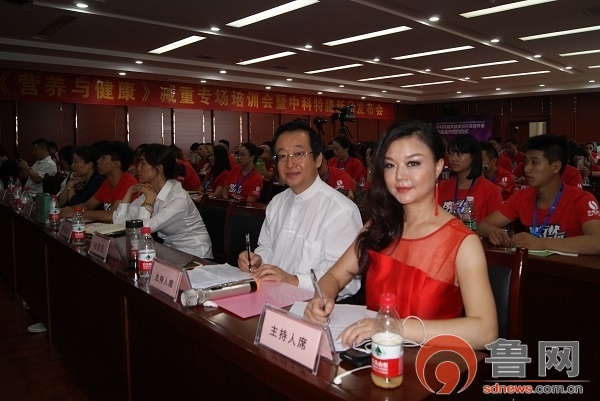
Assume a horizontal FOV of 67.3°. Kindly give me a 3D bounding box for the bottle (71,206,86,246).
[{"bbox_3d":[-1.064,0.123,2.165,0.060,0.175,0.060,-7,10,-42],"label":"bottle"}]

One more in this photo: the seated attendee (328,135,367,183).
[{"bbox_3d":[0.480,-0.022,4.779,0.670,1.297,0.470,-7,10,-42],"label":"seated attendee"}]

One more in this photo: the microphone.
[{"bbox_3d":[-0.240,0.285,1.395,0.250,0.050,0.050,-4,9,-29],"label":"microphone"}]

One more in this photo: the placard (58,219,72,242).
[{"bbox_3d":[-1.161,0.150,2.286,0.075,0.094,0.205,-7,10,-42],"label":"placard"}]

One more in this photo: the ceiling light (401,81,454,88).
[{"bbox_3d":[4.931,-4.539,17.516,0.280,0.080,2.300,-7,11,-43],"label":"ceiling light"}]

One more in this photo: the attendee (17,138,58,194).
[{"bbox_3d":[-2.794,0.021,4.647,0.700,1.282,0.480,-7,10,-42],"label":"attendee"}]

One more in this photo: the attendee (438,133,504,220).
[{"bbox_3d":[0.886,0.265,2.539,0.670,1.278,0.470,-7,10,-42],"label":"attendee"}]

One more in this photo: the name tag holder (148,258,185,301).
[{"bbox_3d":[-0.422,0.251,1.461,0.072,0.098,0.200,-7,11,-43],"label":"name tag holder"}]

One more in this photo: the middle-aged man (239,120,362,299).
[{"bbox_3d":[0.005,0.373,1.673,0.560,1.300,0.680,6,10,39],"label":"middle-aged man"}]

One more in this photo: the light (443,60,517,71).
[{"bbox_3d":[4.784,-3.637,12.095,0.280,0.080,1.960,-7,10,-42],"label":"light"}]

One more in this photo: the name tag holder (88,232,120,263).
[{"bbox_3d":[-0.829,0.191,1.904,0.072,0.098,0.200,-7,11,-42],"label":"name tag holder"}]

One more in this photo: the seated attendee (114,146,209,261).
[{"bbox_3d":[-0.755,0.322,2.343,0.700,1.232,0.470,-5,9,-35],"label":"seated attendee"}]

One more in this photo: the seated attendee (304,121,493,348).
[{"bbox_3d":[0.251,0.427,1.235,0.500,1.287,0.650,4,8,33],"label":"seated attendee"}]

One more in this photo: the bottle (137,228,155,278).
[{"bbox_3d":[-0.558,0.187,1.632,0.060,0.175,0.060,-7,10,-42],"label":"bottle"}]

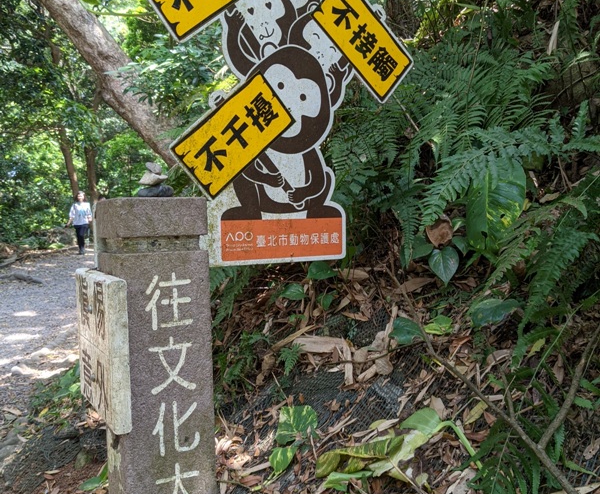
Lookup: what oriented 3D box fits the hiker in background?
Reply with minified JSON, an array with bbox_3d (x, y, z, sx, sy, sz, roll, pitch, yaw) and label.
[{"bbox_3d":[-5.624,-0.604,15.900,0.620,1.620,0.420,-2,4,-16],"label":"hiker in background"}]

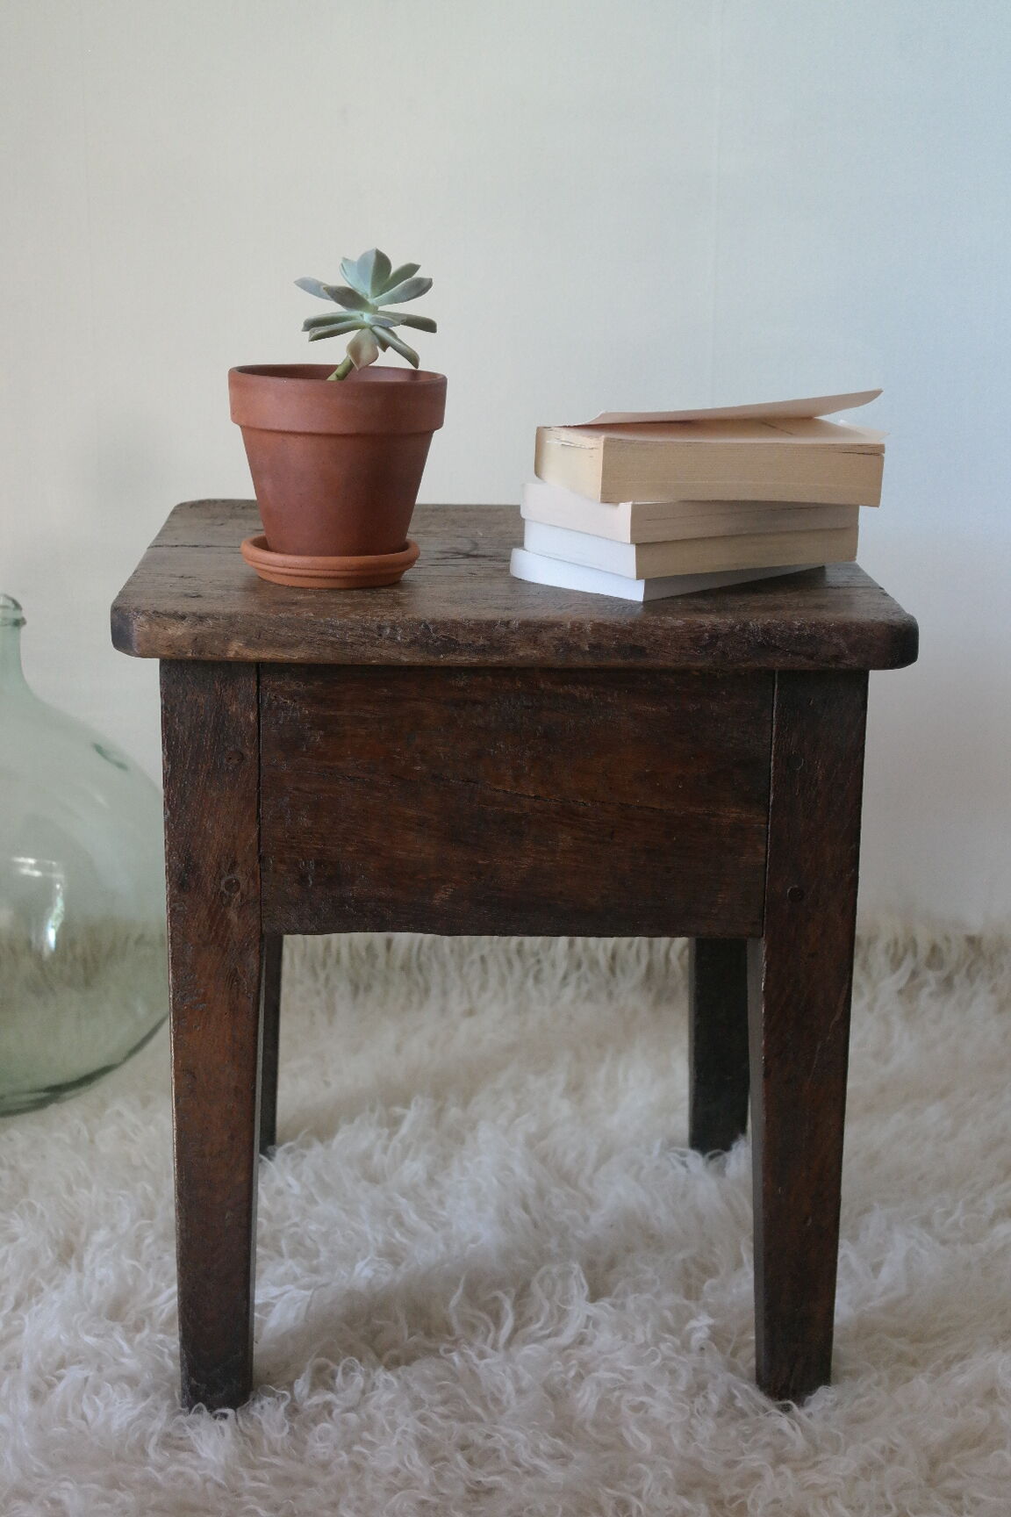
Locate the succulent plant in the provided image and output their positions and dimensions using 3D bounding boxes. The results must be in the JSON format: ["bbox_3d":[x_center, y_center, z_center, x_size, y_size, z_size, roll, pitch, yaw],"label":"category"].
[{"bbox_3d":[-0.090,-0.284,1.450,0.089,0.092,0.088,1,15,0],"label":"succulent plant"}]

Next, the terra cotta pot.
[{"bbox_3d":[-0.109,-0.187,1.457,0.140,0.128,0.140,1,15,0],"label":"terra cotta pot"}]

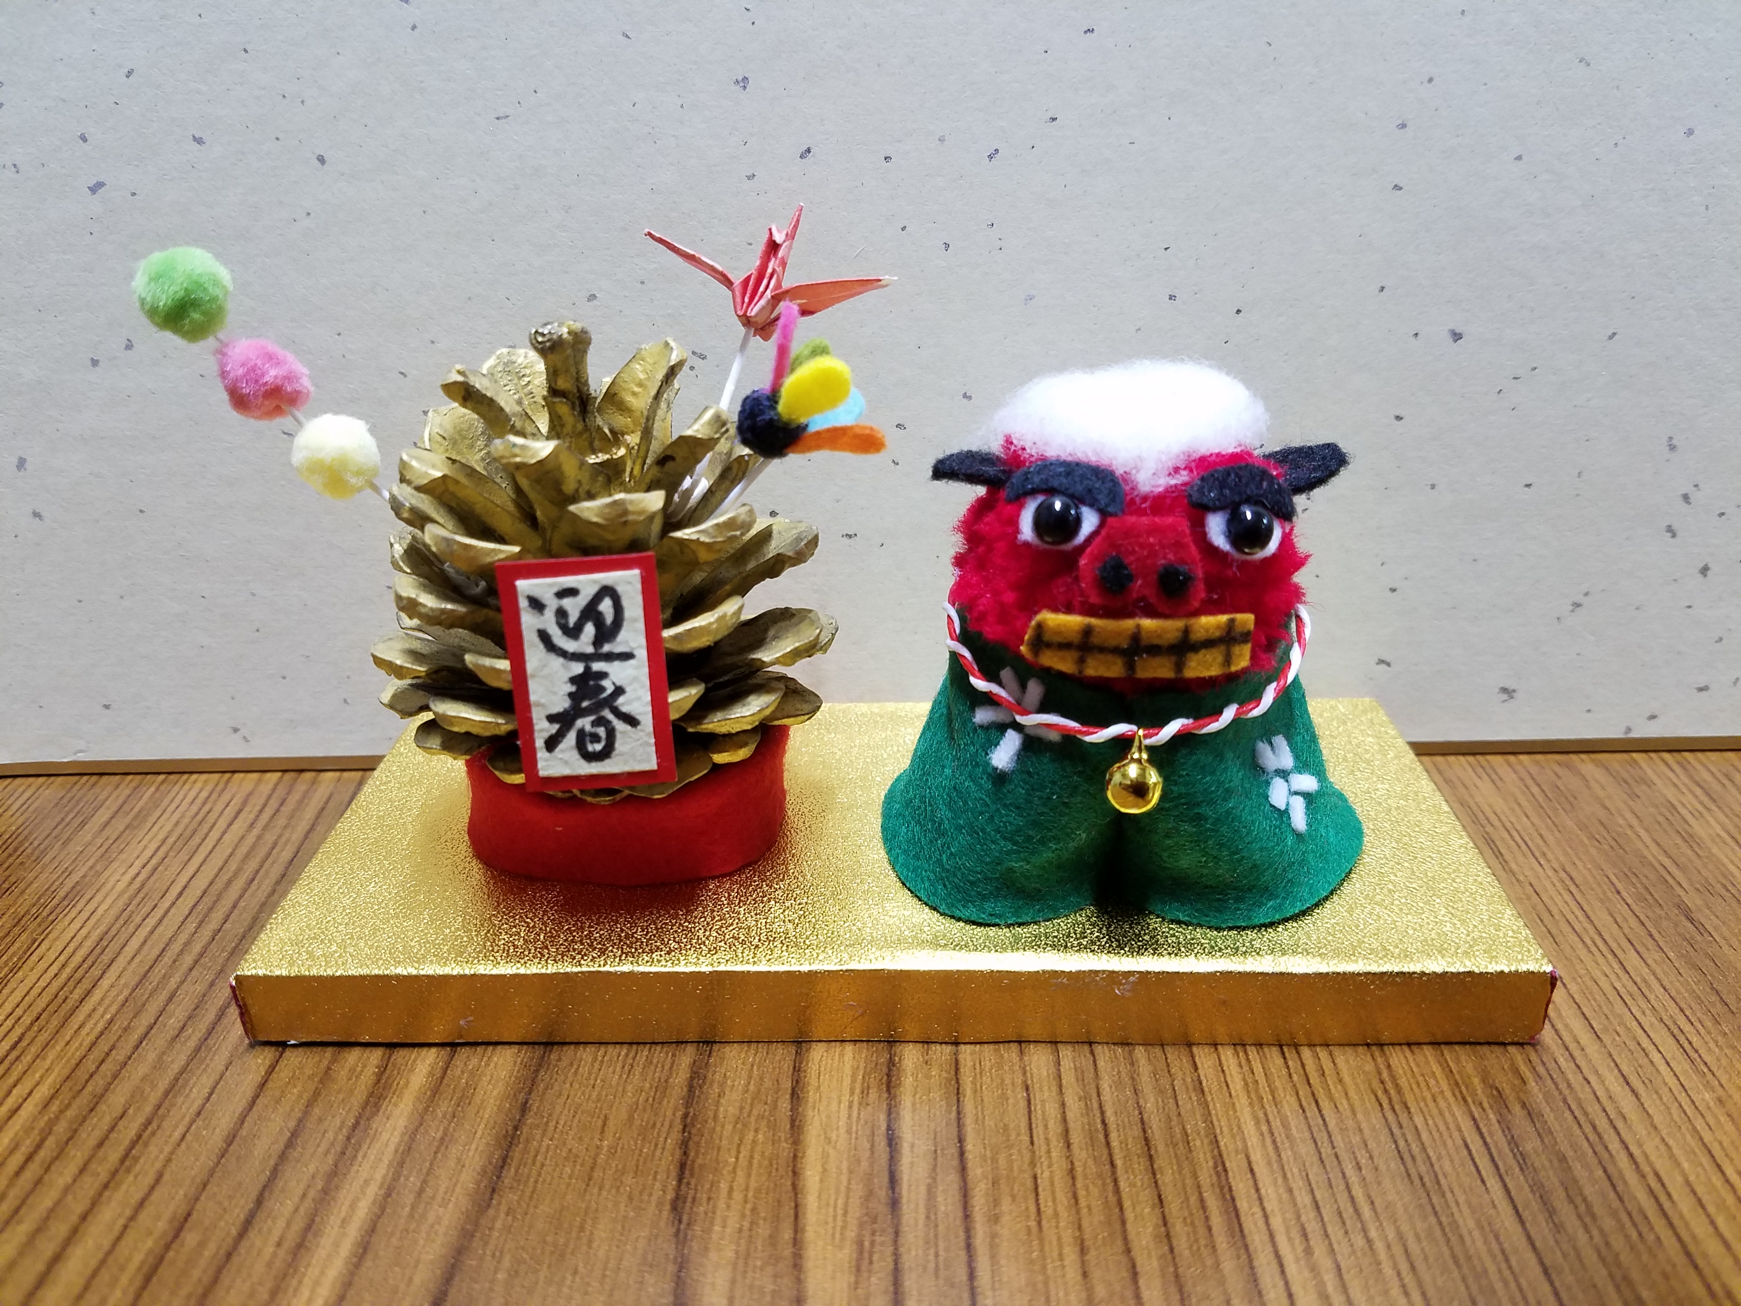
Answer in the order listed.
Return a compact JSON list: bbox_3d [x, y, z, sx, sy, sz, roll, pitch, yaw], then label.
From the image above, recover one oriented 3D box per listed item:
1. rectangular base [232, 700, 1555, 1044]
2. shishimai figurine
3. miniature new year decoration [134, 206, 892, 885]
[{"bbox_3d":[0.003,0.028,0.190,0.159,0.011,0.067,-1,26,2],"label":"rectangular base"},{"bbox_3d":[0.034,-0.006,0.172,0.067,0.066,0.051,-1,26,2],"label":"shishimai figurine"},{"bbox_3d":[-0.044,-0.014,0.172,0.094,0.083,0.059,-1,26,2],"label":"miniature new year decoration"}]

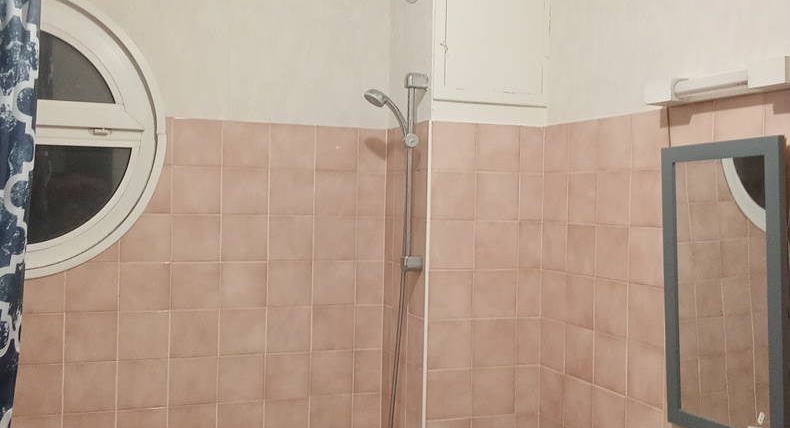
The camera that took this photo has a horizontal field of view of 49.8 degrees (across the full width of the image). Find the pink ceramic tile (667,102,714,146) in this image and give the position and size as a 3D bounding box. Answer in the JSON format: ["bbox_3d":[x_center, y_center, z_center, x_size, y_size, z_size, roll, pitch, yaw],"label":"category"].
[{"bbox_3d":[0.718,-0.187,2.058,0.009,0.149,0.149,1,1,-21],"label":"pink ceramic tile"}]

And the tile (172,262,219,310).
[{"bbox_3d":[-0.637,0.228,2.716,0.150,0.150,0.010,1,1,-21],"label":"tile"}]

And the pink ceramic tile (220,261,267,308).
[{"bbox_3d":[-0.488,0.230,2.744,0.149,0.149,0.010,1,1,-21],"label":"pink ceramic tile"}]

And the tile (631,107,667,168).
[{"bbox_3d":[0.664,-0.190,2.200,0.009,0.149,0.149,1,1,-21],"label":"tile"}]

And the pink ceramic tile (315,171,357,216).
[{"bbox_3d":[-0.196,-0.067,2.810,0.148,0.148,0.010,1,1,-21],"label":"pink ceramic tile"}]

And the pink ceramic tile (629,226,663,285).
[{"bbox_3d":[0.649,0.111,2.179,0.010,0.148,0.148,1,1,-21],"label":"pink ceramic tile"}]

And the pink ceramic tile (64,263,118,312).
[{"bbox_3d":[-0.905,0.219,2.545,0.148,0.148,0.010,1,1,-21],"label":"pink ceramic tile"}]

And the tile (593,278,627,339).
[{"bbox_3d":[0.600,0.261,2.348,0.009,0.149,0.149,1,1,-21],"label":"tile"}]

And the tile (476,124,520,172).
[{"bbox_3d":[0.320,-0.202,2.640,0.149,0.145,0.010,1,1,-21],"label":"tile"}]

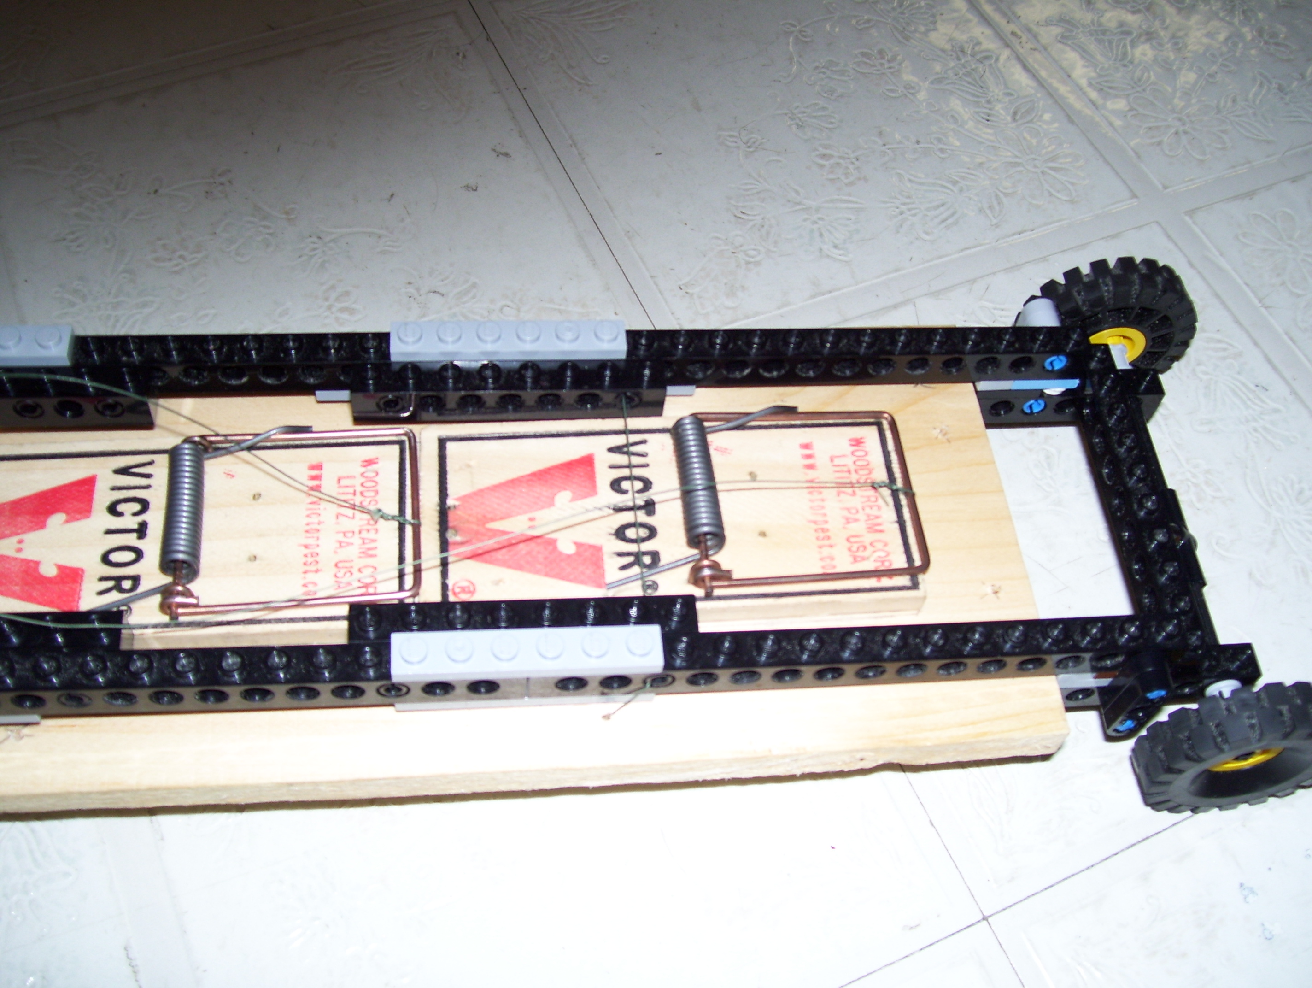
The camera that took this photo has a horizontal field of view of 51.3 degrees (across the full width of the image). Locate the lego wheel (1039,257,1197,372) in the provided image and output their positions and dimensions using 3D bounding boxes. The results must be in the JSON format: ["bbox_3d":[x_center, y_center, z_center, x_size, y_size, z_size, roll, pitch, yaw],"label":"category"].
[{"bbox_3d":[0.108,-0.039,0.331,0.043,0.043,0.013,-4,56,-6],"label":"lego wheel"}]

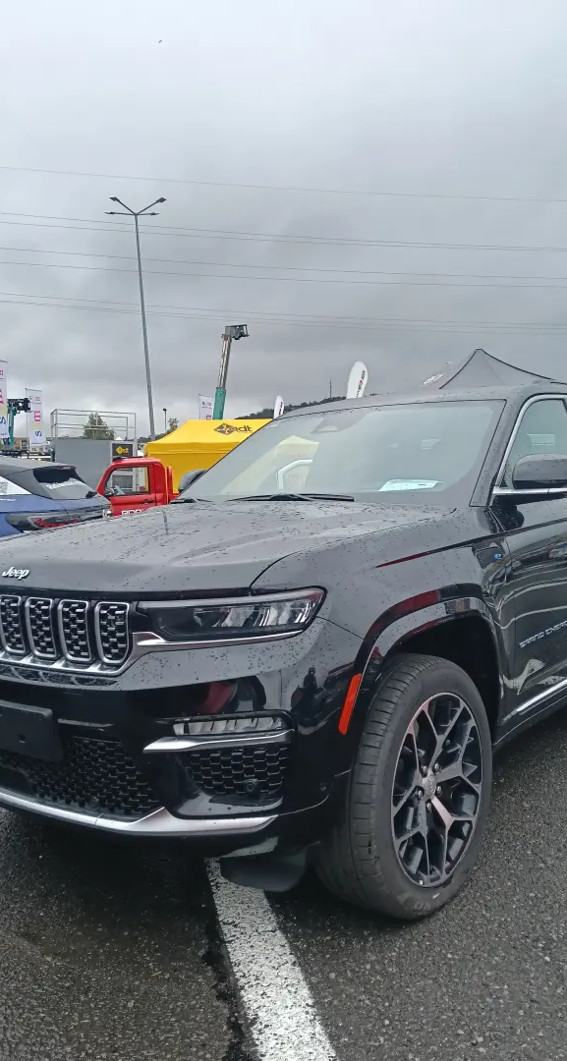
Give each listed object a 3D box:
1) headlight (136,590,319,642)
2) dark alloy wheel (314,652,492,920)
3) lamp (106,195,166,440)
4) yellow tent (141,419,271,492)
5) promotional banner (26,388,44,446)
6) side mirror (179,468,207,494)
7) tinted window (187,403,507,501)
[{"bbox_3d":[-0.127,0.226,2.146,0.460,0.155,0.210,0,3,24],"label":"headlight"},{"bbox_3d":[0.370,0.774,2.588,0.280,0.770,0.780,1,4,39],"label":"dark alloy wheel"},{"bbox_3d":[-4.780,-5.696,29.411,2.100,11.610,2.000,-4,3,-8],"label":"lamp"},{"bbox_3d":[-1.186,-1.755,25.545,6.000,3.300,3.000,-2,3,-11],"label":"yellow tent"},{"bbox_3d":[-13.317,-6.027,44.400,0.080,3.000,1.000,1,4,40],"label":"promotional banner"},{"bbox_3d":[-0.450,-0.231,4.347,0.250,0.170,0.160,1,4,39],"label":"side mirror"},{"bbox_3d":[0.207,-0.343,3.655,1.550,0.140,0.840,1,37,39],"label":"tinted window"}]

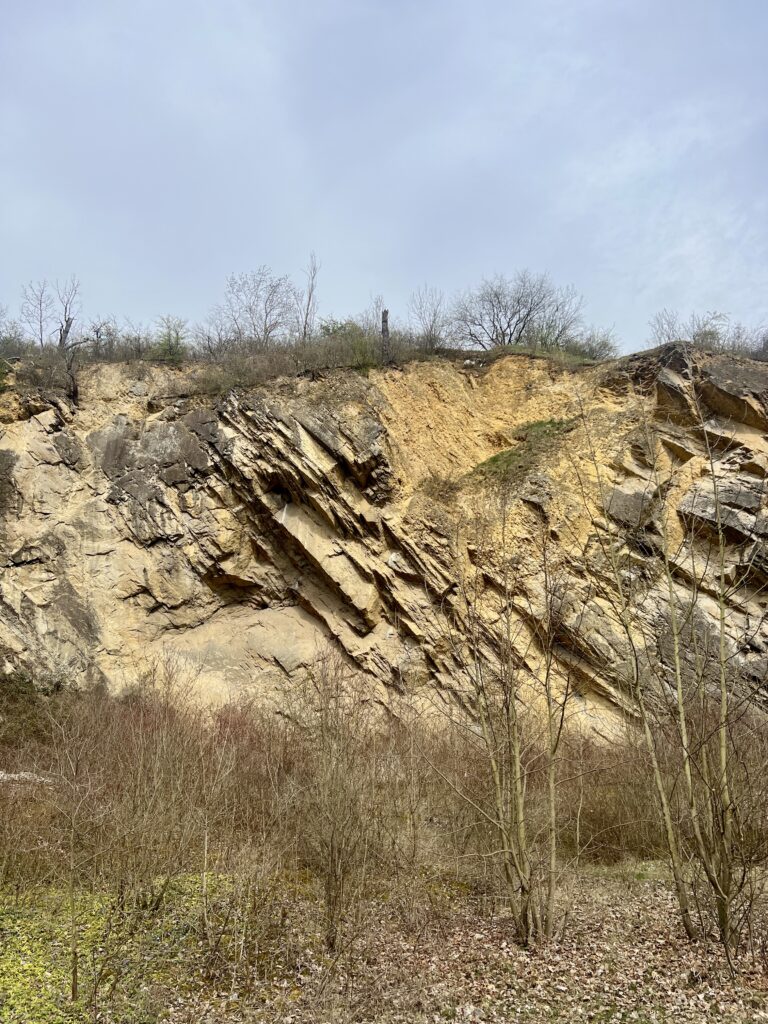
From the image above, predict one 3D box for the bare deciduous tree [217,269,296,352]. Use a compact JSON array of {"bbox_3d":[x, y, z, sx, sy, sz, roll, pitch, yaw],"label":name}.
[{"bbox_3d":[-5.764,-9.084,34.500,3.678,4.207,3.384,0,-13,0],"label":"bare deciduous tree"}]

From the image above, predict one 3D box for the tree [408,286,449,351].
[{"bbox_3d":[1.996,-8.702,34.500,1.794,3.277,1.794,0,-13,0],"label":"tree"}]

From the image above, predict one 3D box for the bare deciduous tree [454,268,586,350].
[{"bbox_3d":[5.902,-8.864,34.000,5.924,3.953,4.739,0,-13,0],"label":"bare deciduous tree"}]

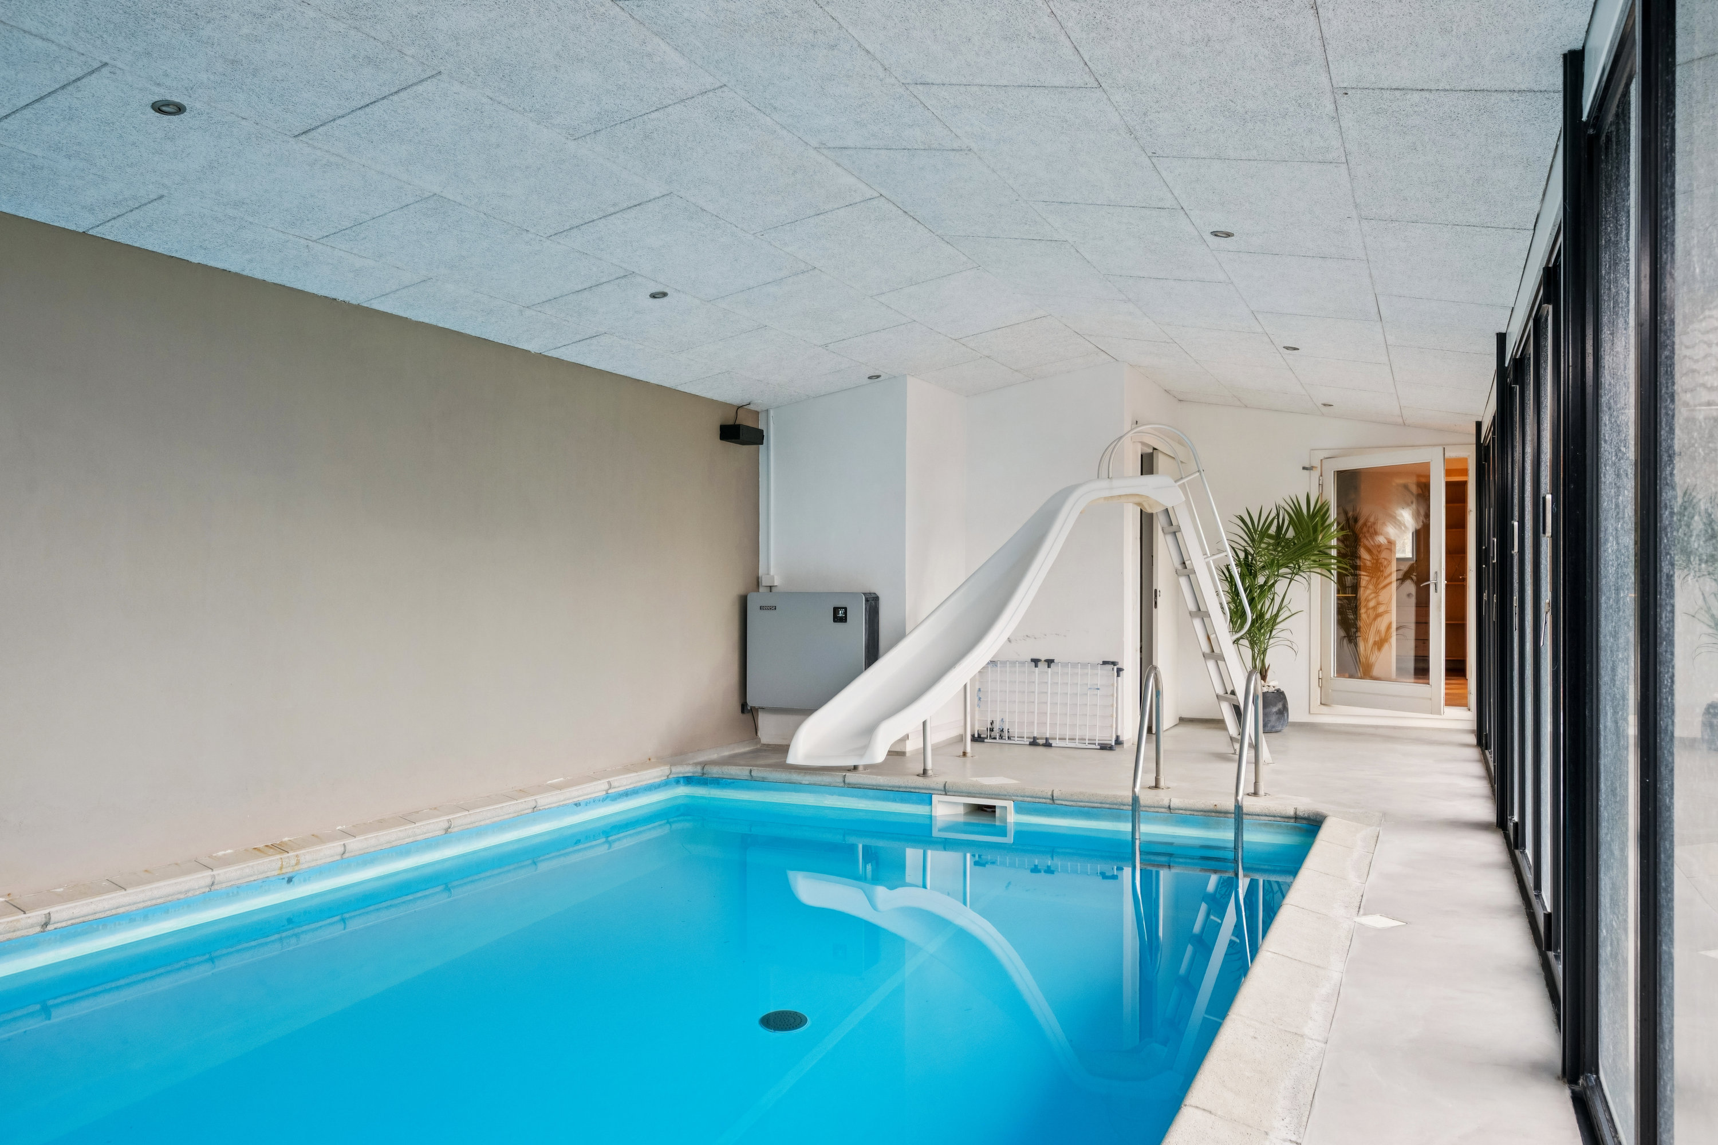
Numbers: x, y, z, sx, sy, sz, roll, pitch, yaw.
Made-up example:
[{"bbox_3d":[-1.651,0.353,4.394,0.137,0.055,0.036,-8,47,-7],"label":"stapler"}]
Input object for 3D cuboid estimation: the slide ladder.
[{"bbox_3d":[1.994,0.135,7.408,0.980,2.040,0.460,0,-1,-3],"label":"slide ladder"}]

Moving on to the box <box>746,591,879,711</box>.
[{"bbox_3d":[-0.290,0.516,7.745,0.840,0.770,0.240,0,-1,26],"label":"box"}]

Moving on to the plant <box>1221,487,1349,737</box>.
[{"bbox_3d":[3.159,0.299,8.842,0.930,1.780,0.870,0,-1,26],"label":"plant"}]

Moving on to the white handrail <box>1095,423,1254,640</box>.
[{"bbox_3d":[1.946,-0.238,7.411,0.880,1.290,0.460,0,-1,-3],"label":"white handrail"}]

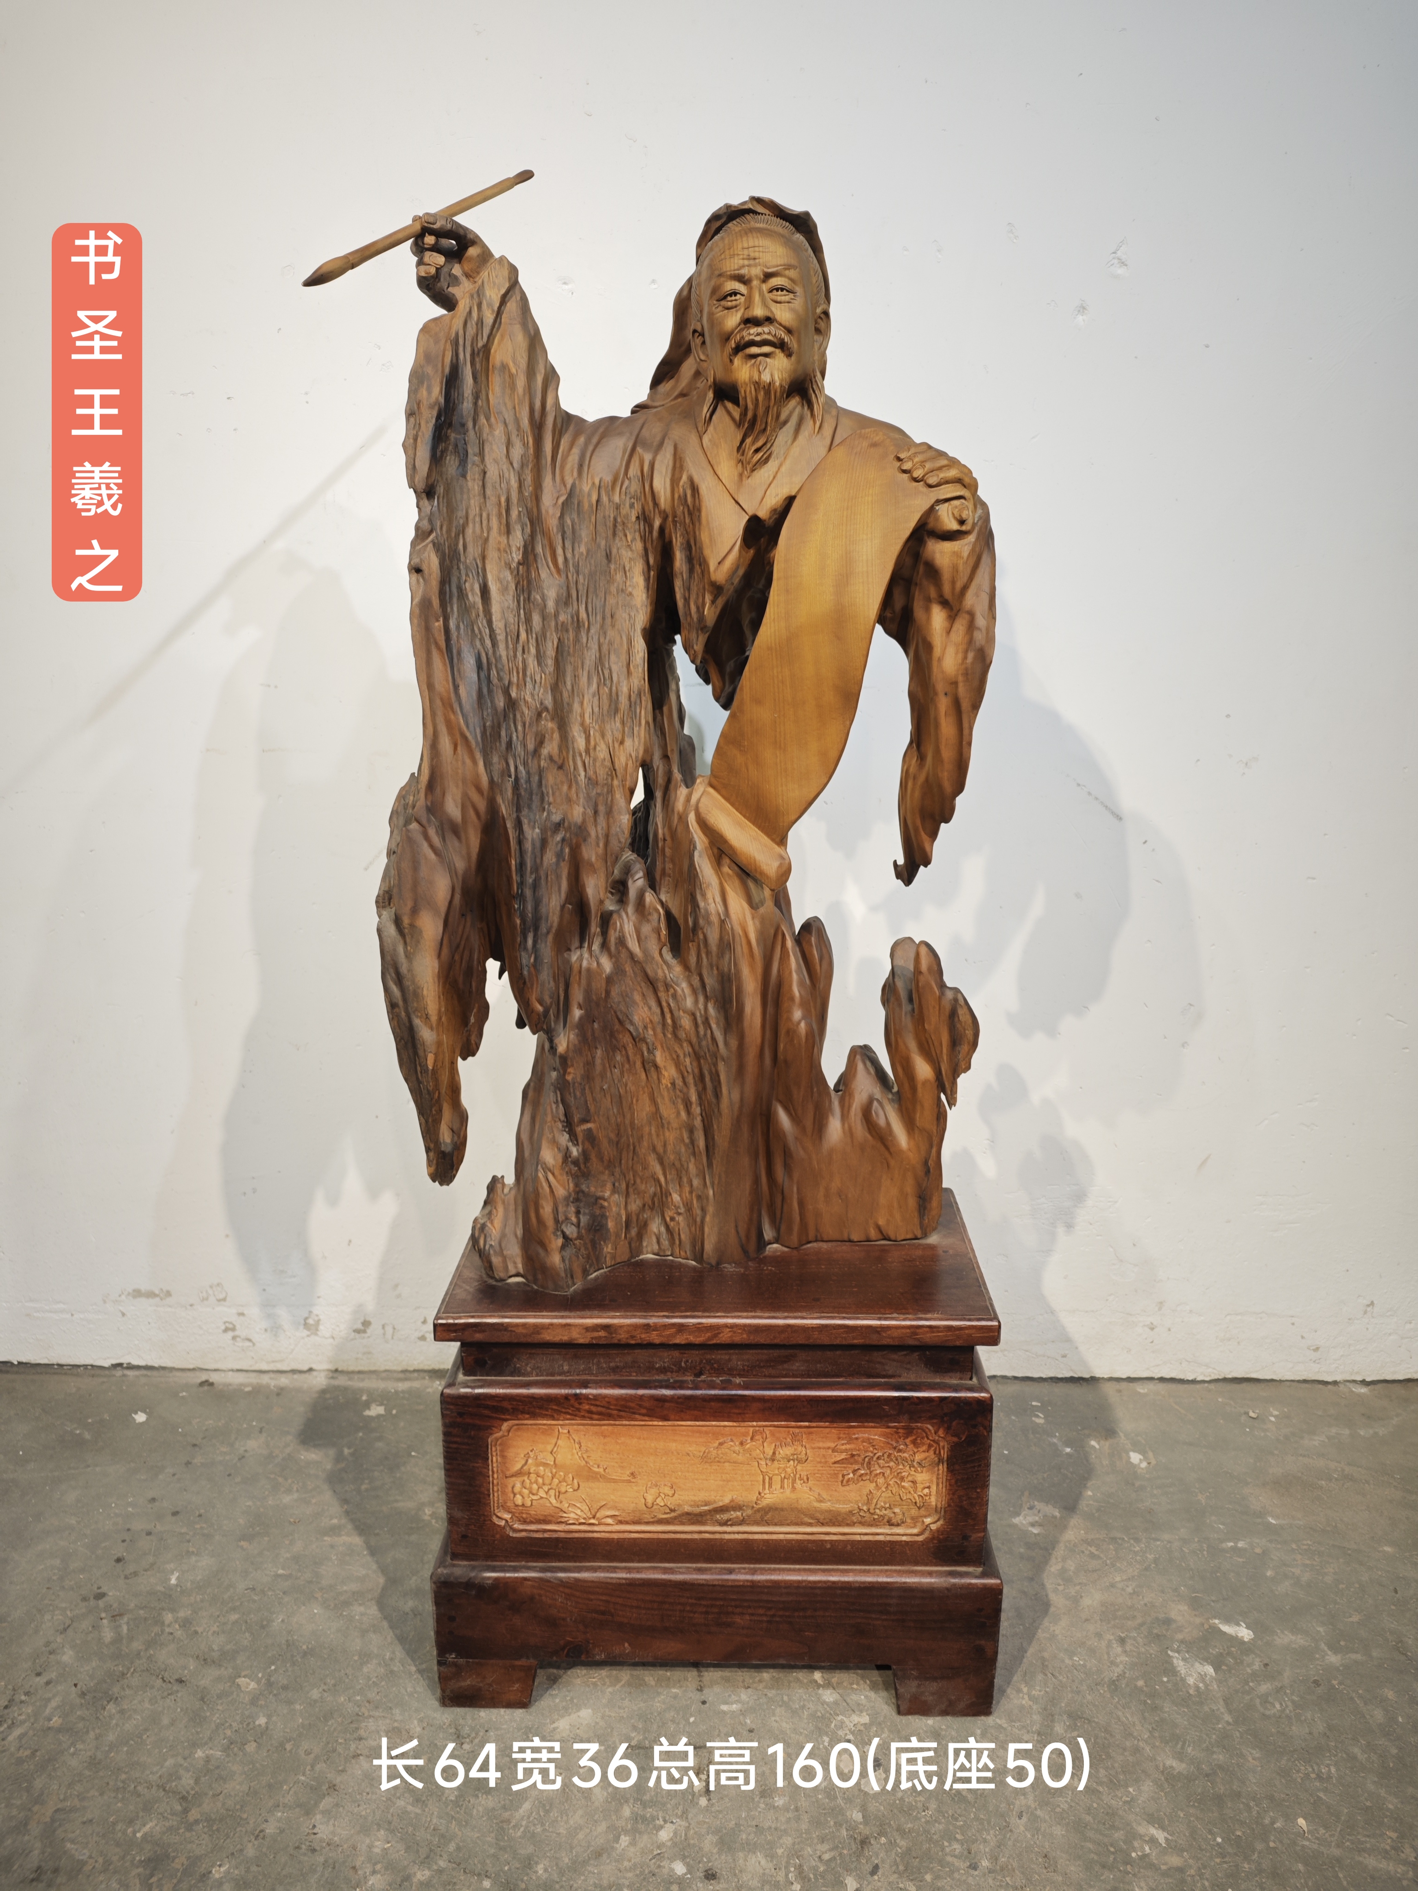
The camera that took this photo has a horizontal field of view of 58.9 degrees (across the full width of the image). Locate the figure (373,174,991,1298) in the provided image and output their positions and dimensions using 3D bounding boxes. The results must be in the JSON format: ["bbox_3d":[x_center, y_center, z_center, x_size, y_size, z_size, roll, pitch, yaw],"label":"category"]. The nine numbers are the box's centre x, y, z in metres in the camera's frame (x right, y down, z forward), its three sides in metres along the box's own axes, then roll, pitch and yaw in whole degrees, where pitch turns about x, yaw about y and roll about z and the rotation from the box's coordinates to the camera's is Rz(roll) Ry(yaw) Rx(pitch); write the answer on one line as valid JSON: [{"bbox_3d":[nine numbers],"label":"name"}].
[{"bbox_3d":[-0.028,-0.171,1.382,0.660,1.110,0.340,0,13,1],"label":"figure"}]

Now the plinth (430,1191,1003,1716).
[{"bbox_3d":[0.012,0.609,1.581,0.645,0.500,0.360,0,13,1],"label":"plinth"}]

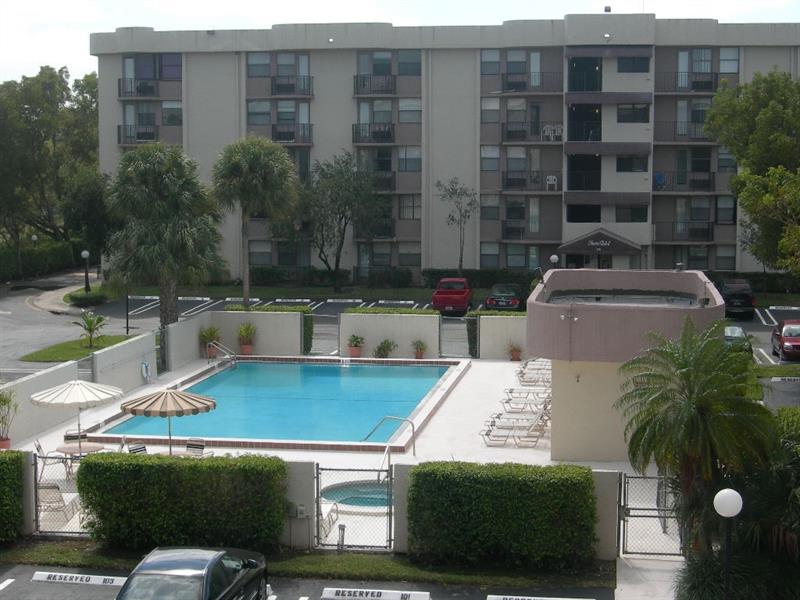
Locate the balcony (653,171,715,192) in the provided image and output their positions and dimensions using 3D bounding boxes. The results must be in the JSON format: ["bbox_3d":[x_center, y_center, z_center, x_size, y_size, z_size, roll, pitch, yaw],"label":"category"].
[{"bbox_3d":[15.002,-6.269,74.670,3.220,1.152,1.300,1,7,9],"label":"balcony"}]

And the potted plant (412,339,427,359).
[{"bbox_3d":[0.712,1.761,51.548,0.518,0.713,0.518,1,7,9],"label":"potted plant"}]

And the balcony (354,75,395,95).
[{"bbox_3d":[-1.312,-11.979,79.025,2.459,1.184,1.200,1,6,9],"label":"balcony"}]

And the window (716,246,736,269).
[{"bbox_3d":[17.241,-2.237,74.469,1.030,1.349,0.150,1,7,9],"label":"window"}]

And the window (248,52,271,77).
[{"bbox_3d":[-8.008,-13.419,80.449,1.391,1.380,0.150,1,6,9],"label":"window"}]

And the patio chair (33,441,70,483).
[{"bbox_3d":[-8.022,3.671,32.453,0.690,0.916,0.571,-2,6,-17],"label":"patio chair"}]

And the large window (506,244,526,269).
[{"bbox_3d":[6.598,-2.478,79.445,1.069,1.342,0.150,1,5,9],"label":"large window"}]

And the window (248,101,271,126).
[{"bbox_3d":[-8.063,-10.744,80.942,1.385,1.423,0.150,1,5,9],"label":"window"}]

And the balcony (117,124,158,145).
[{"bbox_3d":[-14.974,-9.520,81.694,2.549,1.259,1.000,1,5,9],"label":"balcony"}]

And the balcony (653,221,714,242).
[{"bbox_3d":[15.552,-3.717,77.445,3.233,1.253,1.379,1,6,9],"label":"balcony"}]

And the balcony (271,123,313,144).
[{"bbox_3d":[-6.095,-9.435,80.448,2.306,1.239,1.034,1,6,9],"label":"balcony"}]

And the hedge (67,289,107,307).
[{"bbox_3d":[-15.502,-0.032,70.149,2.098,0.552,1.084,1,6,9],"label":"hedge"}]

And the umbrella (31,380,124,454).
[{"bbox_3d":[-7.264,2.922,31.967,2.110,2.220,2.110,1,6,9],"label":"umbrella"}]

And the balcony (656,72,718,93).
[{"bbox_3d":[15.630,-11.777,76.953,3.479,1.190,1.250,1,6,9],"label":"balcony"}]

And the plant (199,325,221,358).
[{"bbox_3d":[-7.141,1.562,52.786,0.800,1.265,0.800,1,5,8],"label":"plant"}]

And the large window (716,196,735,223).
[{"bbox_3d":[17.992,-4.973,77.865,1.040,1.488,0.150,1,6,9],"label":"large window"}]

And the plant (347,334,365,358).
[{"bbox_3d":[-1.647,1.682,51.775,0.655,0.838,0.655,1,7,9],"label":"plant"}]

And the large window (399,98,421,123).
[{"bbox_3d":[0.581,-10.768,80.211,1.324,1.376,0.150,1,6,9],"label":"large window"}]

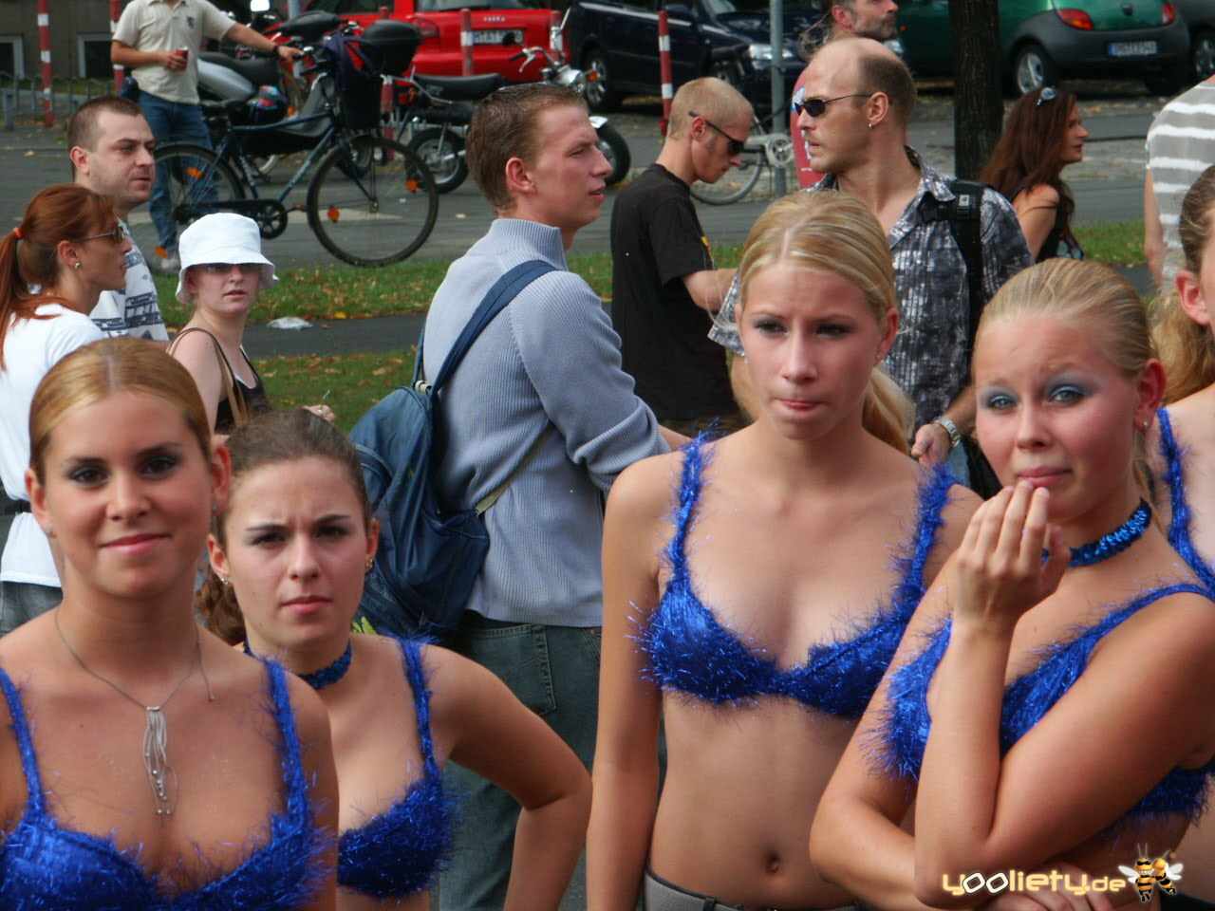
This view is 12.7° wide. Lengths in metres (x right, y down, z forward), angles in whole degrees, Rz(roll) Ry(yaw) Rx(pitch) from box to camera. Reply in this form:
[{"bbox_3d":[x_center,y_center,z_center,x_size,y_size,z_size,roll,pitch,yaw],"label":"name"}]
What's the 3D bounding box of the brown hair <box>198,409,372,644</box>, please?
[{"bbox_3d":[-0.317,0.068,5.380,0.175,0.245,0.230,-7,3,-7],"label":"brown hair"}]

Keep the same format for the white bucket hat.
[{"bbox_3d":[-0.863,-0.450,12.400,0.240,0.180,0.260,-5,-2,-14],"label":"white bucket hat"}]

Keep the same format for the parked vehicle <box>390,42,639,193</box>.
[{"bbox_3d":[-0.624,-2.212,35.800,1.550,1.030,0.680,-3,6,-8],"label":"parked vehicle"}]

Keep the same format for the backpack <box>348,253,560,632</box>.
[{"bbox_3d":[-0.250,-0.010,8.720,0.290,0.600,0.340,-6,7,-33],"label":"backpack"}]

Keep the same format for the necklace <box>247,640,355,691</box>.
[{"bbox_3d":[-0.304,0.204,5.380,0.112,0.055,0.112,-2,6,-2],"label":"necklace"}]

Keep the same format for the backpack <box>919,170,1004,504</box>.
[{"bbox_3d":[0.615,-0.211,9.700,0.320,0.570,0.280,-1,6,12],"label":"backpack"}]

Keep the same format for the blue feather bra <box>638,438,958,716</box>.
[{"bbox_3d":[0.182,0.118,5.300,0.310,0.265,0.225,-1,6,10],"label":"blue feather bra"}]

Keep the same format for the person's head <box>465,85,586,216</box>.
[{"bbox_3d":[-0.115,-0.484,8.800,0.230,0.235,0.170,-1,5,4],"label":"person's head"}]

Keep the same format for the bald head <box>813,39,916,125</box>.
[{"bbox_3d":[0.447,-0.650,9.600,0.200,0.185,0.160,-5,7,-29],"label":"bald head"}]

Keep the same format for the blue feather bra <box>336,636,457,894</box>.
[{"bbox_3d":[-0.283,0.305,5.360,0.280,0.260,0.210,-3,6,-9],"label":"blue feather bra"}]

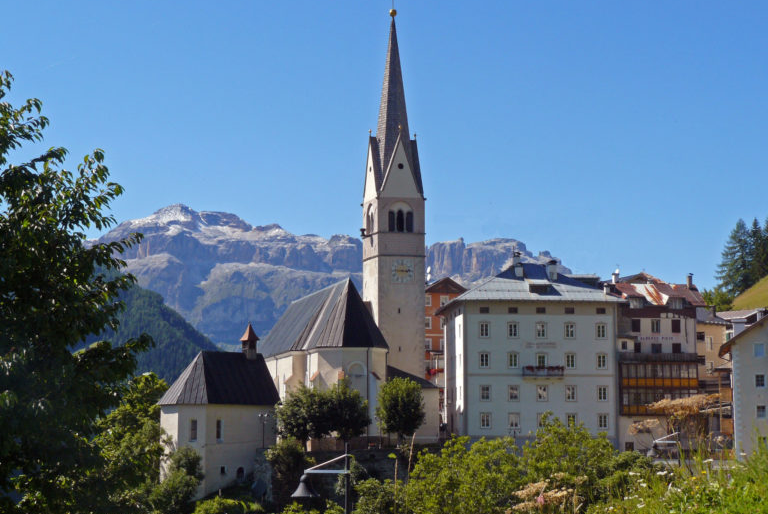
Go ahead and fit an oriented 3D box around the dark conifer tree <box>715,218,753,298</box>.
[{"bbox_3d":[67.540,0.000,282.164,7.000,15.400,6.800,0,-7,0],"label":"dark conifer tree"}]

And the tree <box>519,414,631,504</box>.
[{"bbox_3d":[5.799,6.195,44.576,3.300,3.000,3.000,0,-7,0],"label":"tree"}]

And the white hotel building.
[{"bbox_3d":[15.400,10.549,156.698,17.000,20.700,15.000,1,-7,-5],"label":"white hotel building"}]

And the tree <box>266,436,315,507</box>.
[{"bbox_3d":[-8.405,19.281,131.626,4.300,6.500,4.100,0,-7,0],"label":"tree"}]

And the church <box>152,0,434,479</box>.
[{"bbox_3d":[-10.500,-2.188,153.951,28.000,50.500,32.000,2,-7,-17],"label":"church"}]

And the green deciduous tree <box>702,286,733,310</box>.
[{"bbox_3d":[54.880,7.158,240.963,5.000,5.000,4.700,0,-7,0],"label":"green deciduous tree"}]

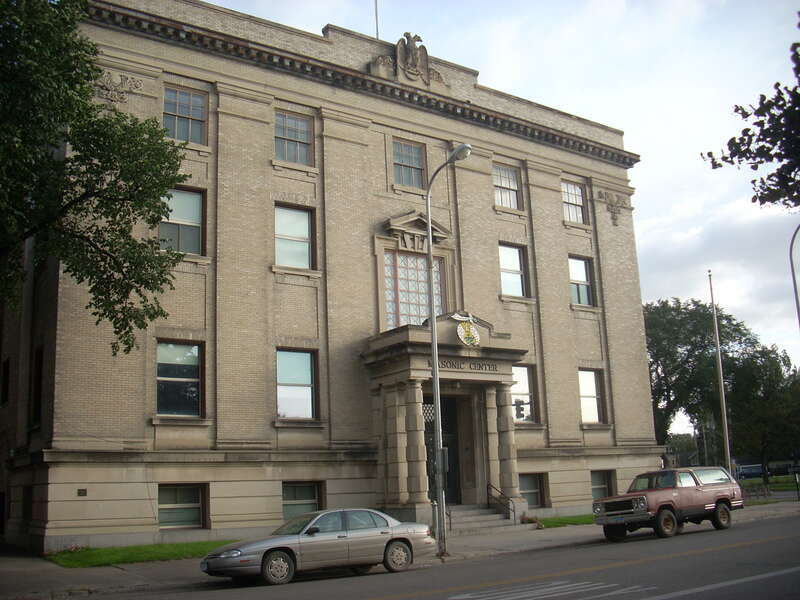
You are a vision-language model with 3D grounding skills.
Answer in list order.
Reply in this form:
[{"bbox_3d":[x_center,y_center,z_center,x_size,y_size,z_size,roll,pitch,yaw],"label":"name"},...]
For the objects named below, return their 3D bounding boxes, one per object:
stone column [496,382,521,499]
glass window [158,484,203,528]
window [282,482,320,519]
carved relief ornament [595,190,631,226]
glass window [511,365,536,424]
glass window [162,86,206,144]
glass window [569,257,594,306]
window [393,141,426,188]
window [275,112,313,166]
[{"bbox_3d":[3.747,4.895,29.878,0.680,3.900,0.680,-2,-12,0],"label":"stone column"},{"bbox_3d":[-6.545,6.118,25.286,1.568,1.312,0.200,7,-16,-35],"label":"glass window"},{"bbox_3d":[-3.256,6.517,27.568,1.599,1.271,0.200,7,-16,-35],"label":"window"},{"bbox_3d":[9.854,-4.121,39.183,2.170,1.623,0.150,7,-16,-35],"label":"carved relief ornament"},{"bbox_3d":[4.808,3.734,34.003,1.540,2.320,0.200,7,-15,-35],"label":"glass window"},{"bbox_3d":[-7.111,-5.975,28.016,1.529,1.881,0.200,7,-16,-35],"label":"glass window"},{"bbox_3d":[7.800,-0.780,37.482,1.519,2.211,0.200,7,-16,-35],"label":"glass window"},{"bbox_3d":[0.271,-5.229,33.176,1.622,1.850,0.200,7,-16,-35],"label":"window"},{"bbox_3d":[-3.763,-5.632,30.099,1.470,1.875,0.180,6,-15,-35],"label":"window"}]

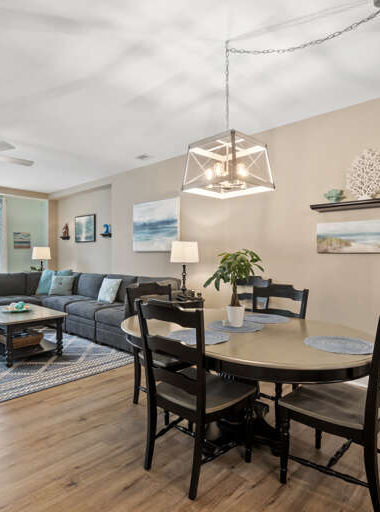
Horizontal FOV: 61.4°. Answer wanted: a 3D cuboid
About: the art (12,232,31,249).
[{"bbox_3d":[-3.663,-0.330,6.995,0.030,0.360,0.345,1,1,44],"label":"art"}]

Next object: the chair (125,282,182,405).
[{"bbox_3d":[-0.187,0.751,2.685,0.552,1.017,0.516,0,0,42],"label":"chair"}]

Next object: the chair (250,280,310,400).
[{"bbox_3d":[0.562,0.751,2.456,0.516,1.017,0.552,0,0,42],"label":"chair"}]

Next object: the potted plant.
[{"bbox_3d":[0.303,0.218,2.226,0.415,0.541,0.405,0,0,0],"label":"potted plant"}]

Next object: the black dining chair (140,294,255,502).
[{"bbox_3d":[0.025,0.738,1.897,0.515,1.005,0.545,1,1,42],"label":"black dining chair"}]

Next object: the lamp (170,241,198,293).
[{"bbox_3d":[-0.074,0.186,4.264,0.315,0.758,0.315,1,1,44],"label":"lamp"}]

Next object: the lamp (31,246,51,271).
[{"bbox_3d":[-3.260,0.157,7.033,0.385,0.688,0.385,0,0,42],"label":"lamp"}]

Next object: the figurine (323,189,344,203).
[{"bbox_3d":[1.458,-0.607,3.233,0.160,0.132,0.130,1,1,44],"label":"figurine"}]

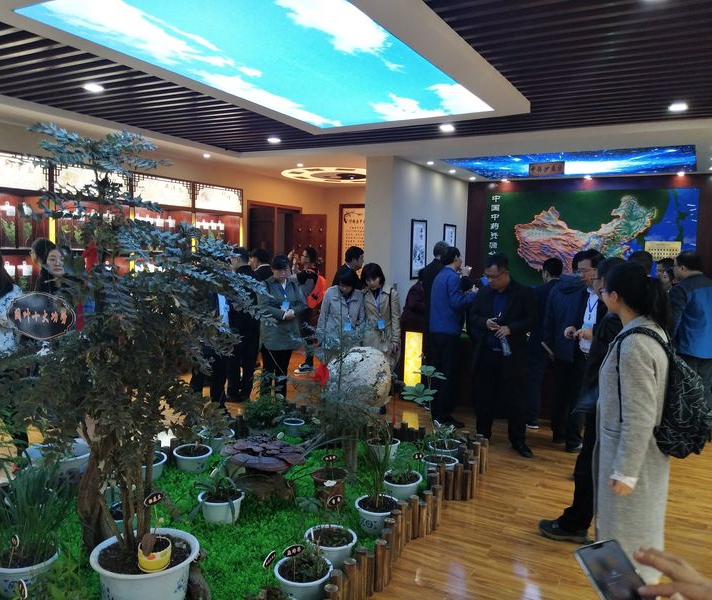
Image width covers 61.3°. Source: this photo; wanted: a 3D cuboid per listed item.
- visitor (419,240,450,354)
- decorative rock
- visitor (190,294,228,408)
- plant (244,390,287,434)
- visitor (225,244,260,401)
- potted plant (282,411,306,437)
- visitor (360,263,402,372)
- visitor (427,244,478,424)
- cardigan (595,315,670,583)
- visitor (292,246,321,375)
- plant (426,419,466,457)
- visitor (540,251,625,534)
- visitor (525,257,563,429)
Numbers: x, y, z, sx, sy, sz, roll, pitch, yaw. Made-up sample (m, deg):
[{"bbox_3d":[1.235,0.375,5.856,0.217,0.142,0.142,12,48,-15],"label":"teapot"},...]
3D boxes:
[{"bbox_3d":[0.886,0.281,6.300,0.380,1.781,0.480,-2,6,-37],"label":"visitor"},{"bbox_3d":[0.037,0.638,4.950,0.540,0.500,0.460,2,5,0],"label":"decorative rock"},{"bbox_3d":[-1.489,0.258,6.150,0.360,1.680,0.470,6,6,41],"label":"visitor"},{"bbox_3d":[-0.792,0.976,5.258,0.370,0.400,0.370,2,5,0],"label":"plant"},{"bbox_3d":[-1.190,0.274,6.300,0.330,1.644,0.470,6,6,41],"label":"visitor"},{"bbox_3d":[-0.555,1.123,5.445,0.210,0.225,0.210,2,4,0],"label":"potted plant"},{"bbox_3d":[0.238,0.411,5.850,0.460,1.550,0.320,3,5,6],"label":"visitor"},{"bbox_3d":[0.900,0.348,5.850,0.420,1.722,0.460,-2,6,-37],"label":"visitor"},{"bbox_3d":[1.201,0.643,2.599,0.320,1.165,0.450,4,5,30],"label":"cardigan"},{"bbox_3d":[-0.654,0.134,8.520,0.500,1.752,0.460,1,4,-5],"label":"visitor"},{"bbox_3d":[0.713,1.132,4.754,0.290,0.370,0.290,4,5,30],"label":"plant"},{"bbox_3d":[1.444,0.592,3.532,0.500,1.686,0.480,4,5,30],"label":"visitor"},{"bbox_3d":[1.916,0.422,6.033,0.500,1.686,0.400,0,4,-20],"label":"visitor"}]

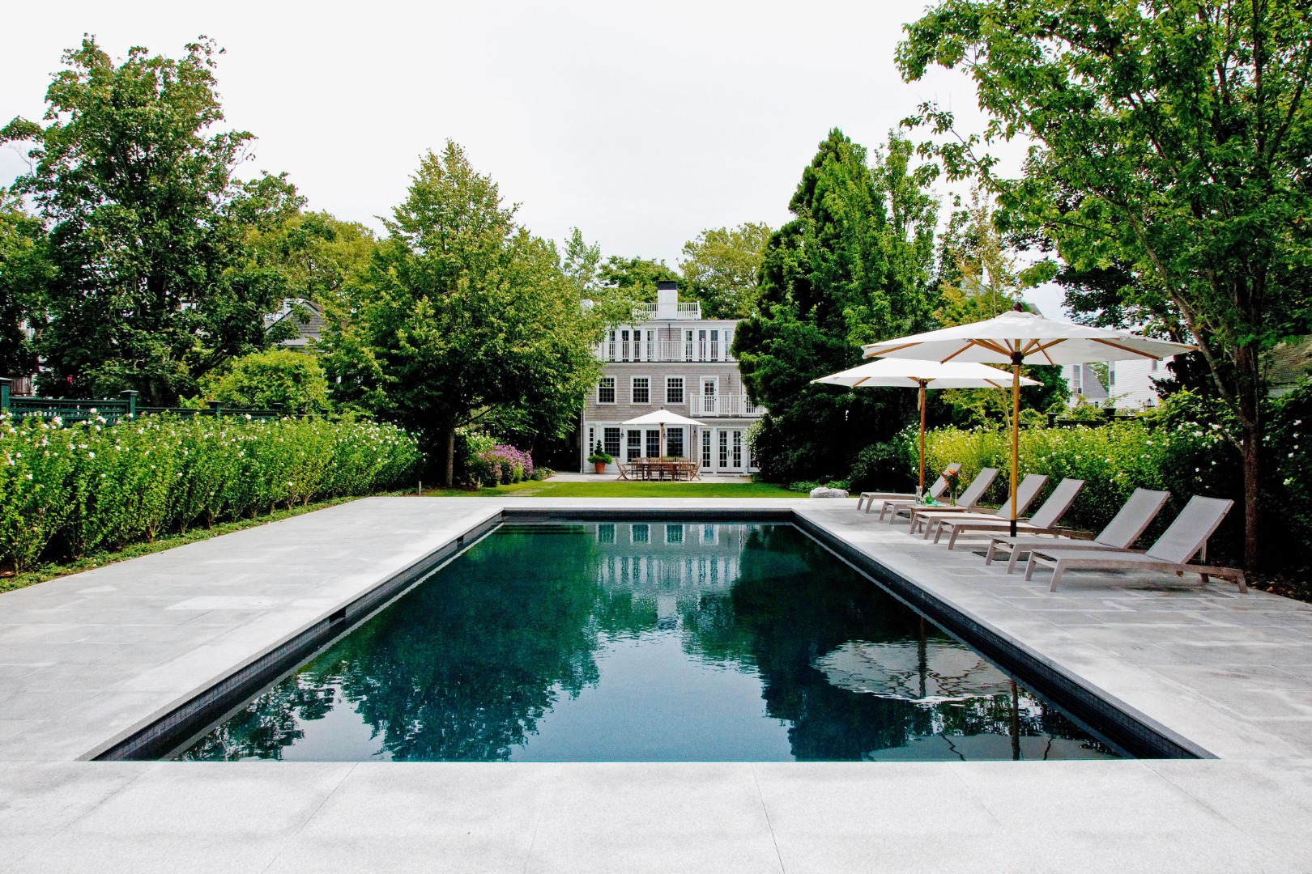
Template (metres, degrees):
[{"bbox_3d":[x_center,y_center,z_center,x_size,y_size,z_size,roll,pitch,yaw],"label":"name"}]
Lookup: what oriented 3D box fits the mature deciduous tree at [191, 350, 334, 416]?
[{"bbox_3d":[-10.075,-0.427,22.406,3.600,3.818,3.400,0,1,0],"label":"mature deciduous tree"}]

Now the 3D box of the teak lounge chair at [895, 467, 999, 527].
[{"bbox_3d":[4.789,0.980,14.675,1.920,0.910,0.670,0,1,0],"label":"teak lounge chair"}]

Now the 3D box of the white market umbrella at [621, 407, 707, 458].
[{"bbox_3d":[0.365,0.283,38.853,3.800,3.187,3.800,0,1,0],"label":"white market umbrella"}]

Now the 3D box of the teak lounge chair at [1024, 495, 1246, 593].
[{"bbox_3d":[4.847,1.069,8.915,1.920,0.908,0.680,0,1,0],"label":"teak lounge chair"}]

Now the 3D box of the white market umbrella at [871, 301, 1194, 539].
[{"bbox_3d":[4.499,-0.094,10.956,3.900,3.171,3.900,0,1,0],"label":"white market umbrella"}]

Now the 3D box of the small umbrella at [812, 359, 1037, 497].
[{"bbox_3d":[4.839,-0.111,15.886,3.900,3.054,3.900,0,1,0],"label":"small umbrella"}]

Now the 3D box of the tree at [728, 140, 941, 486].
[{"bbox_3d":[6.913,-4.991,33.625,7.600,13.529,7.200,0,1,0],"label":"tree"}]

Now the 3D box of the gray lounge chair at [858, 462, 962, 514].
[{"bbox_3d":[4.822,0.953,16.451,1.920,0.910,0.670,0,1,0],"label":"gray lounge chair"}]

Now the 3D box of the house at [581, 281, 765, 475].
[{"bbox_3d":[0.888,-3.391,46.753,9.300,10.292,11.000,0,1,0],"label":"house"}]

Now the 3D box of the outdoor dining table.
[{"bbox_3d":[0.273,1.502,38.872,3.100,0.750,1.100,0,1,0],"label":"outdoor dining table"}]

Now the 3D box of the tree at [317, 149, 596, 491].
[{"bbox_3d":[-5.959,-3.749,26.838,8.500,10.591,8.200,0,1,0],"label":"tree"}]

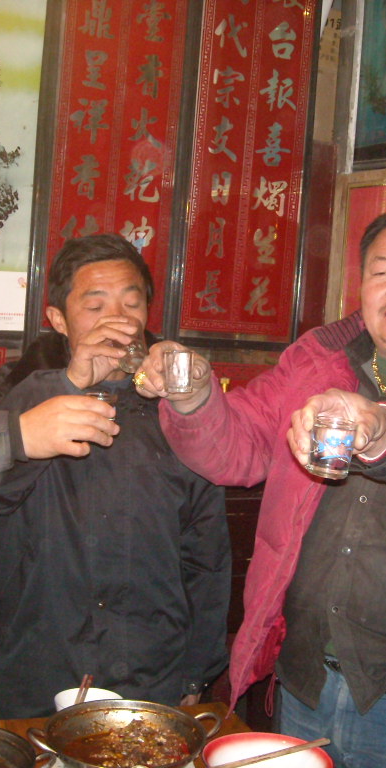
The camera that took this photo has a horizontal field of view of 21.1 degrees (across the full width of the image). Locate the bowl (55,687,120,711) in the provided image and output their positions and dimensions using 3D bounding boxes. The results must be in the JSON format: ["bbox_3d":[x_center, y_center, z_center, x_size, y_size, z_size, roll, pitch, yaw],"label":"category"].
[{"bbox_3d":[-0.174,0.542,1.700,0.112,0.055,0.112,4,0,0],"label":"bowl"}]

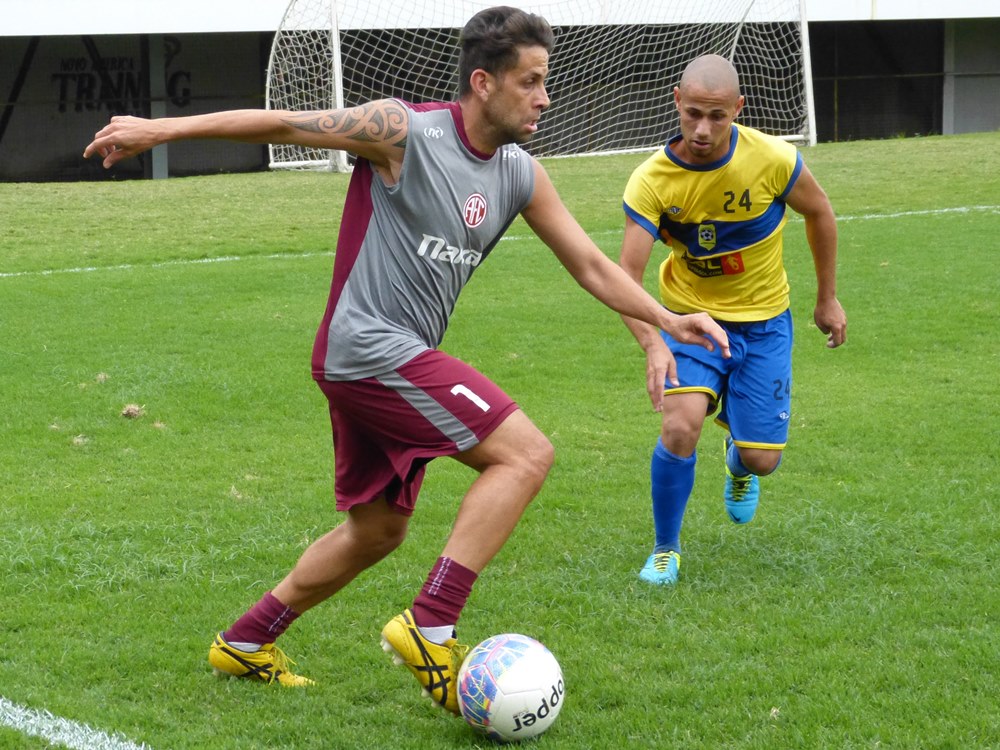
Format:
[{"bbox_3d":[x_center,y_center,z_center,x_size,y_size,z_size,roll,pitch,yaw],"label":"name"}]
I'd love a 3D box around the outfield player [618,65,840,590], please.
[{"bbox_3d":[0.617,-0.167,6.748,0.570,1.400,0.700,2,8,18],"label":"outfield player"}]

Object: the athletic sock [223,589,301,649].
[{"bbox_3d":[-0.527,0.540,5.620,0.105,0.135,0.090,46,5,9],"label":"athletic sock"}]

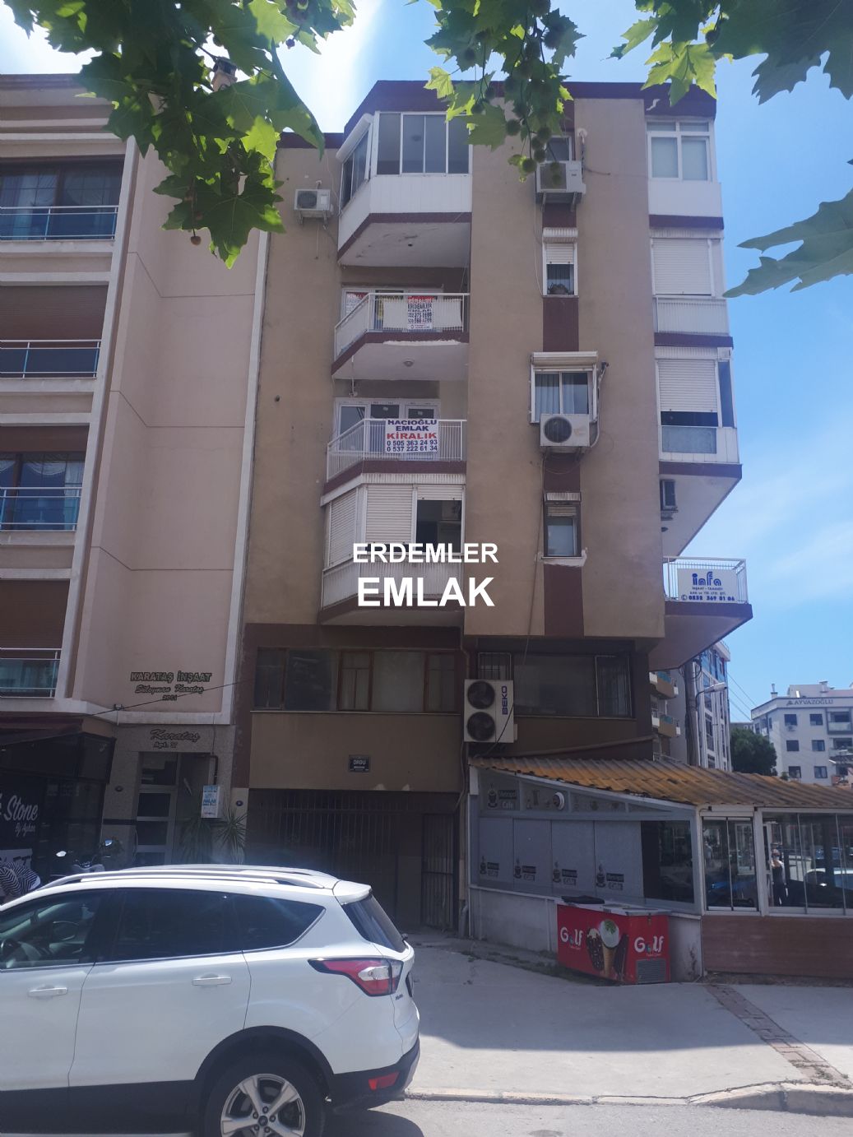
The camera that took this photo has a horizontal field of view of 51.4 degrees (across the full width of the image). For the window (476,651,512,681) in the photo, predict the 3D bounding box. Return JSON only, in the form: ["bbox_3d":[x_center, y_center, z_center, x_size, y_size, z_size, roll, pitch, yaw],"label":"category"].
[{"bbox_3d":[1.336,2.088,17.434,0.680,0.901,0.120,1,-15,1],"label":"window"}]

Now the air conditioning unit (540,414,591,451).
[{"bbox_3d":[2.739,-2.678,17.640,0.965,0.676,0.360,1,-12,1],"label":"air conditioning unit"}]

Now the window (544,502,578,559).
[{"bbox_3d":[2.553,-0.729,16.828,0.657,1.096,0.128,1,-14,1],"label":"window"}]

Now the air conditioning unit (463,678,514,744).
[{"bbox_3d":[1.201,2.783,17.198,0.950,1.200,0.370,1,-14,1],"label":"air conditioning unit"}]

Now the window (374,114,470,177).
[{"bbox_3d":[-0.073,-9.299,19.510,2.076,1.569,0.120,1,-12,1],"label":"window"}]

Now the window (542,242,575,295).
[{"bbox_3d":[2.718,-6.102,18.054,0.694,1.281,0.150,1,-15,1],"label":"window"}]

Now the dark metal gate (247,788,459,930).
[{"bbox_3d":[-1.438,5.541,16.977,4.050,2.529,0.494,1,-14,1],"label":"dark metal gate"}]

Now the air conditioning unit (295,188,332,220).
[{"bbox_3d":[-2.627,-8.515,20.734,0.819,0.531,0.300,1,-12,1],"label":"air conditioning unit"}]

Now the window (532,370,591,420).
[{"bbox_3d":[2.647,-3.405,17.423,1.141,1.126,0.158,1,-14,1],"label":"window"}]

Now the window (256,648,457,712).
[{"bbox_3d":[-1.407,2.238,17.657,4.020,1.244,0.158,1,-14,1],"label":"window"}]

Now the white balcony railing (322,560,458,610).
[{"bbox_3d":[-0.724,0.303,17.192,2.840,0.824,1.440,1,-14,2],"label":"white balcony railing"}]

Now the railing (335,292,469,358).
[{"bbox_3d":[-0.577,-4.995,18.591,2.864,0.859,1.333,1,-14,1],"label":"railing"}]

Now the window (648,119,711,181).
[{"bbox_3d":[5.347,-8.860,18.811,1.340,1.488,0.100,1,-15,1],"label":"window"}]

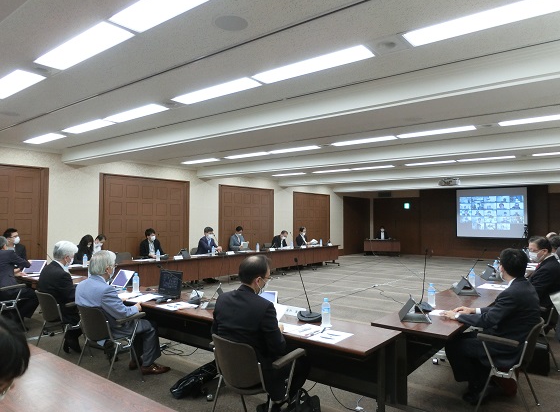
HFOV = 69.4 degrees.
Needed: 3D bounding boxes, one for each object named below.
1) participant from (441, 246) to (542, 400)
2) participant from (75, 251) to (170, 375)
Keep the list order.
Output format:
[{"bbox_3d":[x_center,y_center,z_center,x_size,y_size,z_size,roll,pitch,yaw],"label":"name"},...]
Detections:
[{"bbox_3d":[1.763,1.010,3.414,0.780,1.300,0.500,-2,-3,37],"label":"participant"},{"bbox_3d":[-1.387,1.031,3.714,0.500,1.270,0.860,-1,-3,31],"label":"participant"}]

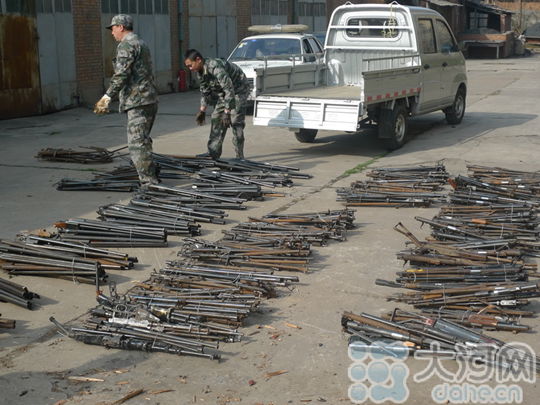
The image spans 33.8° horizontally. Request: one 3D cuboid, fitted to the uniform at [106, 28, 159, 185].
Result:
[{"bbox_3d":[-1.403,-0.999,9.187,0.500,1.560,0.500,1,12,7],"label":"uniform"}]

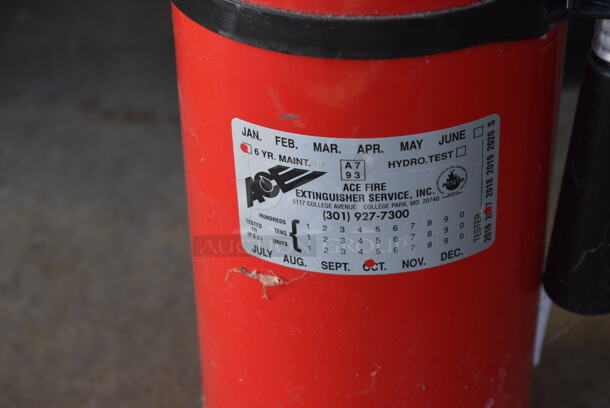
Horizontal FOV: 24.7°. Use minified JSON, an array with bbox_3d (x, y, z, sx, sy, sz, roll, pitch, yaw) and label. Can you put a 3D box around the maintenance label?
[{"bbox_3d":[0.019,-0.003,0.431,0.083,0.051,0.016,-1,35,4],"label":"maintenance label"}]

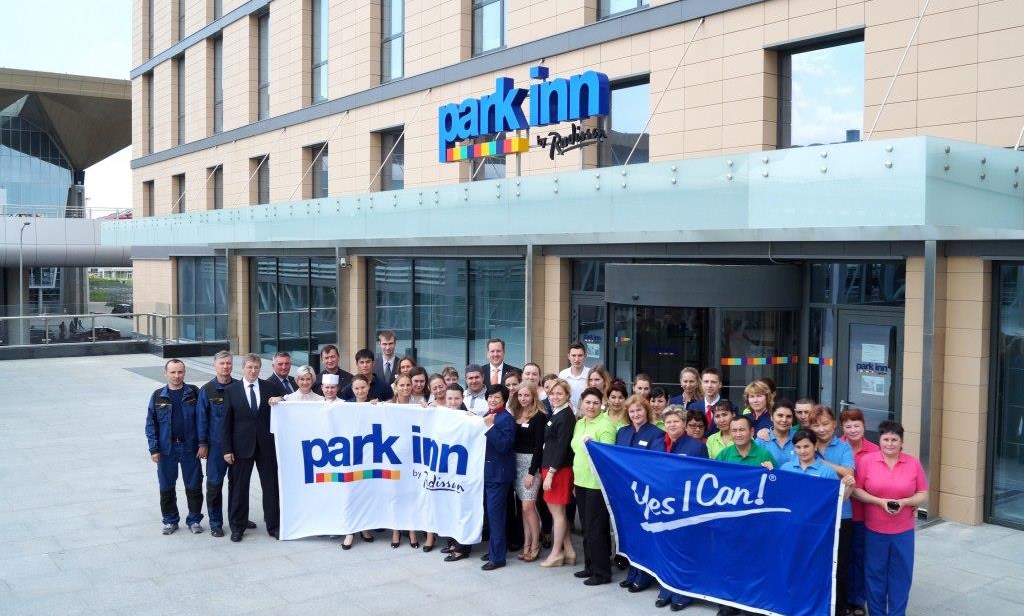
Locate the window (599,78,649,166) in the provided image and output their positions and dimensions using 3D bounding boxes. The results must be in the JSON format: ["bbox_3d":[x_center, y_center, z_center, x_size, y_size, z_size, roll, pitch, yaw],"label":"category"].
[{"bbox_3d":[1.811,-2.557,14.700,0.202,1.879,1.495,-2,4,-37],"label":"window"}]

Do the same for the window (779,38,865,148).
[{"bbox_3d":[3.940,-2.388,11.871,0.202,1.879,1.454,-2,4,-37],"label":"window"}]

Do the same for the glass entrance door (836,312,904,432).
[{"bbox_3d":[4.355,1.192,11.385,0.111,2.202,0.949,-2,4,-37],"label":"glass entrance door"}]

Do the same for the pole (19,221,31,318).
[{"bbox_3d":[-32.687,-0.609,63.166,0.750,10.270,0.250,0,3,0],"label":"pole"}]

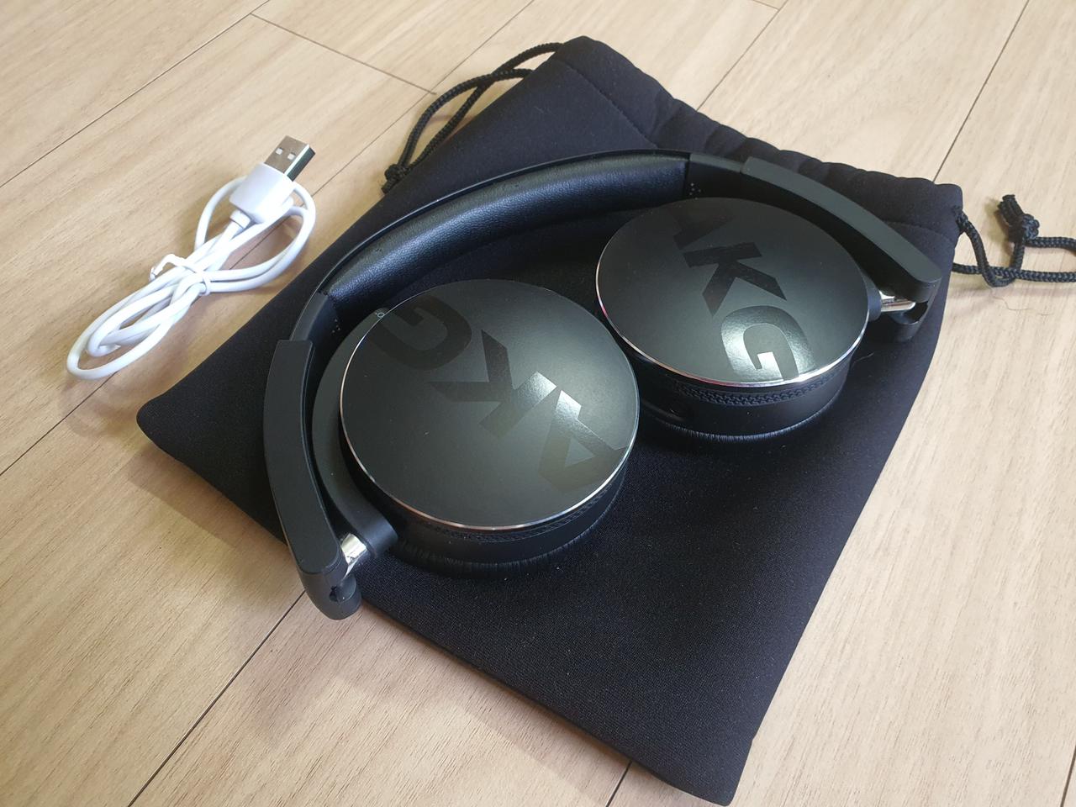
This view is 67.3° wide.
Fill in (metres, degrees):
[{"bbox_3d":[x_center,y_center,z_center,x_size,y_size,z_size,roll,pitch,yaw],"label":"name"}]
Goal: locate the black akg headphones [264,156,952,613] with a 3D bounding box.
[{"bbox_3d":[0.012,-0.026,0.247,0.203,0.031,0.099,-24,62,-17],"label":"black akg headphones"}]

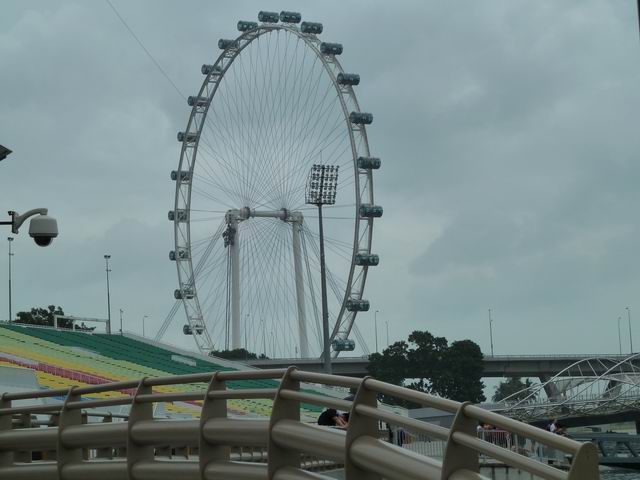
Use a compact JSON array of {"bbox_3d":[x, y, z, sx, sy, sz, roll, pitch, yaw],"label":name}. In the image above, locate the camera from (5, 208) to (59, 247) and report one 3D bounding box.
[{"bbox_3d":[-2.178,-0.094,13.400,0.410,0.290,0.230,-3,-6,5],"label":"camera"}]

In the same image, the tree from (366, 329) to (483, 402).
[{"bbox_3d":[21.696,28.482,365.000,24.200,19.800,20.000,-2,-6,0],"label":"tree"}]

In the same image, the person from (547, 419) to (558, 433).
[{"bbox_3d":[9.170,7.868,70.000,0.360,1.680,0.500,-1,-6,-6],"label":"person"}]

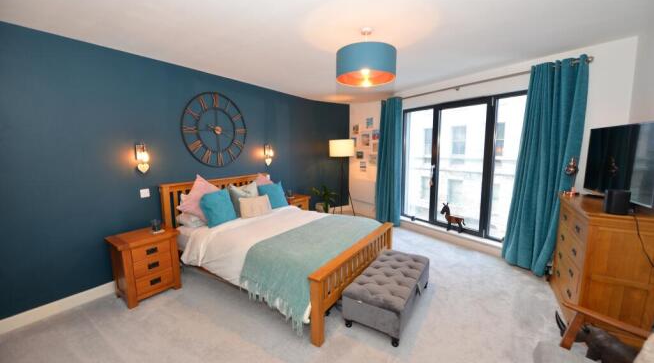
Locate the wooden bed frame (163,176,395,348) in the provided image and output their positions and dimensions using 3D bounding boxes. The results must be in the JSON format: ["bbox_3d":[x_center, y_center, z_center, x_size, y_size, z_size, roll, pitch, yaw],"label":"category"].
[{"bbox_3d":[-0.508,0.557,3.037,2.119,1.079,1.645,4,8,32],"label":"wooden bed frame"}]

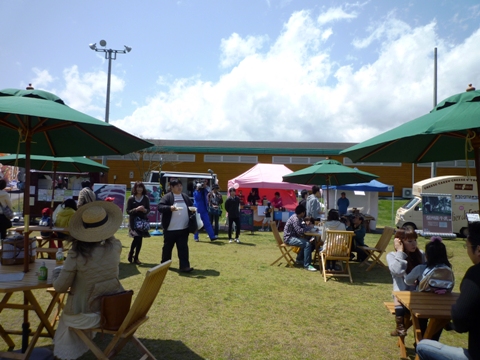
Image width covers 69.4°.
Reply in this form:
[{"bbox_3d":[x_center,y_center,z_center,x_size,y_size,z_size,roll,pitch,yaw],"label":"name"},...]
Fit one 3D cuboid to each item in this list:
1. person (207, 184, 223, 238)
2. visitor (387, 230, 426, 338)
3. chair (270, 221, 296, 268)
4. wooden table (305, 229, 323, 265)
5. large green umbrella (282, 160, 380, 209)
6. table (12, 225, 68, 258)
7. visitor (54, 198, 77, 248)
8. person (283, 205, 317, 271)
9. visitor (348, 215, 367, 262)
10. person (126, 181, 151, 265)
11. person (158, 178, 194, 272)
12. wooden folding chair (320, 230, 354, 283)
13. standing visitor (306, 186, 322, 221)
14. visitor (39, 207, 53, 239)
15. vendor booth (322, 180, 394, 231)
[{"bbox_3d":[-0.856,1.079,11.737,0.500,1.740,0.380,2,-2,0],"label":"person"},{"bbox_3d":[1.718,1.043,3.600,0.460,1.060,0.600,2,-2,0],"label":"visitor"},{"bbox_3d":[0.949,1.350,7.344,0.530,0.910,0.460,1,-3,16],"label":"chair"},{"bbox_3d":[1.826,1.463,7.139,1.000,0.720,1.000,2,-3,0],"label":"wooden table"},{"bbox_3d":[2.014,0.688,7.800,2.200,2.390,2.200,2,-2,0],"label":"large green umbrella"},{"bbox_3d":[-3.463,1.250,6.336,1.200,0.730,0.750,2,-2,-5],"label":"table"},{"bbox_3d":[-3.545,1.027,7.146,0.460,1.240,0.660,2,-2,9],"label":"visitor"},{"bbox_3d":[1.251,1.190,7.107,0.780,1.290,0.520,2,-2,6],"label":"person"},{"bbox_3d":[2.733,1.380,8.100,0.750,1.080,0.520,2,-2,-8],"label":"visitor"},{"bbox_3d":[-2.045,0.880,7.005,0.460,1.640,0.360,3,-2,-12],"label":"person"},{"bbox_3d":[-1.216,0.835,6.685,0.620,1.730,0.480,3,-3,-30],"label":"person"},{"bbox_3d":[1.786,1.374,6.349,0.480,0.900,0.580,2,-2,4],"label":"wooden folding chair"},{"bbox_3d":[1.916,1.043,8.800,0.420,1.740,0.470,3,-2,-18],"label":"standing visitor"},{"bbox_3d":[-4.208,1.037,7.500,0.320,0.880,0.440,2,-2,0],"label":"visitor"},{"bbox_3d":[5.393,0.960,16.181,2.500,2.850,2.450,2,-3,2],"label":"vendor booth"}]

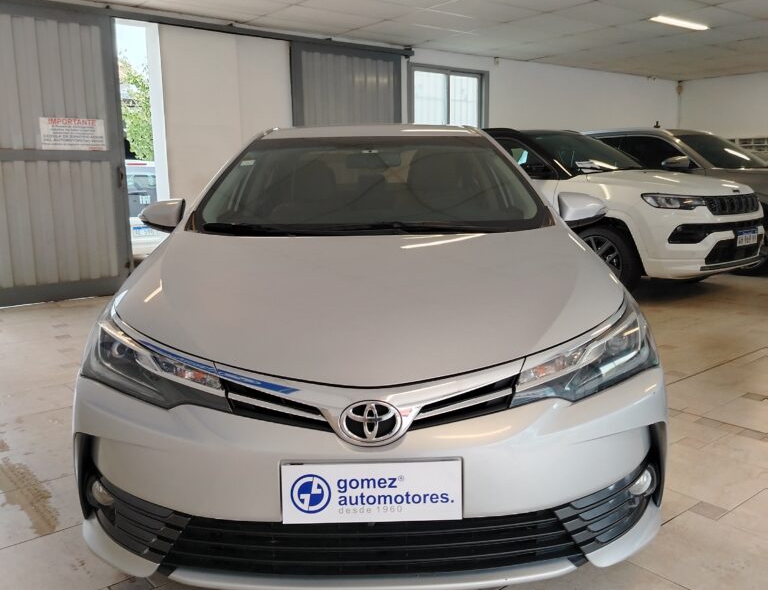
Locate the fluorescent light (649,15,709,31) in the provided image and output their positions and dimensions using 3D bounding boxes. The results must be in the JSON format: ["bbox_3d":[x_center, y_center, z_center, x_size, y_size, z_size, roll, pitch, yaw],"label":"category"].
[{"bbox_3d":[3.568,-3.247,8.505,1.220,0.060,0.120,-9,12,-39],"label":"fluorescent light"}]

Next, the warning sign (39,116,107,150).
[{"bbox_3d":[-3.019,-1.560,6.922,0.600,0.300,0.010,-9,12,-39],"label":"warning sign"}]

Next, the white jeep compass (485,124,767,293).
[{"bbox_3d":[1.520,-0.967,7.620,4.400,1.640,1.840,8,13,43],"label":"white jeep compass"}]

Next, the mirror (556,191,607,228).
[{"bbox_3d":[0.858,-0.367,3.085,0.210,0.160,0.140,-1,10,0],"label":"mirror"}]

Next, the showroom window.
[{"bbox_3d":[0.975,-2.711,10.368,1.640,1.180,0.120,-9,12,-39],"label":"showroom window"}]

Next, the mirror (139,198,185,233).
[{"bbox_3d":[-0.966,-0.345,3.082,0.210,0.160,0.140,-1,10,0],"label":"mirror"}]

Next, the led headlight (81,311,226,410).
[{"bbox_3d":[-0.641,0.189,1.946,0.500,0.190,0.460,-1,10,0],"label":"led headlight"}]

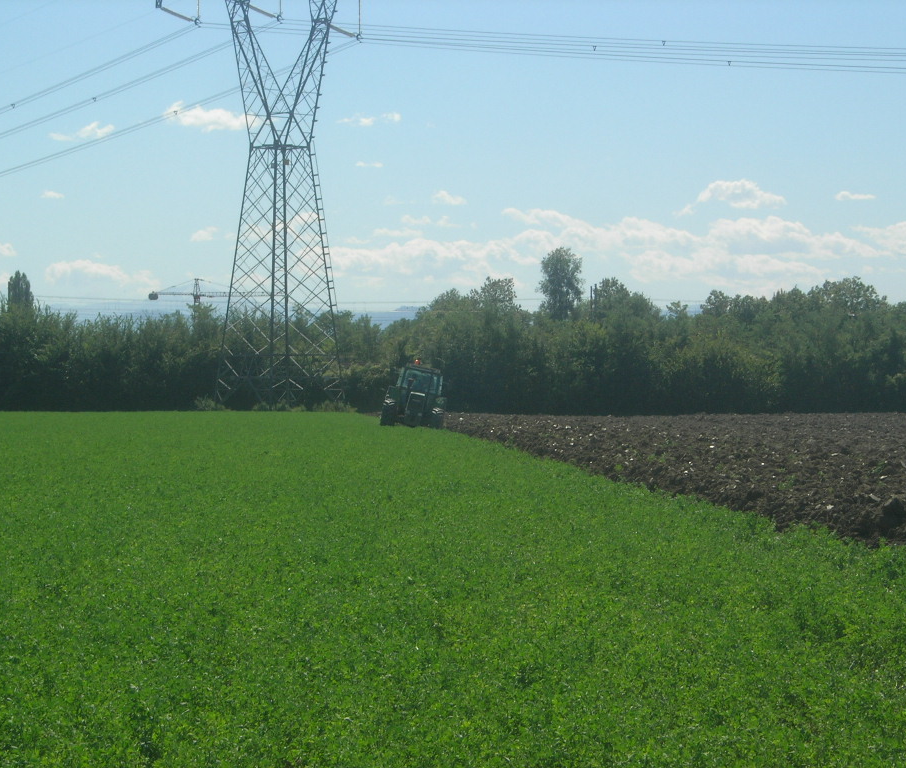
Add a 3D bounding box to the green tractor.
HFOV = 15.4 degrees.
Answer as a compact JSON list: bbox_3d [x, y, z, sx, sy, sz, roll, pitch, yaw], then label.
[{"bbox_3d":[-1.320,0.500,125.000,2.360,2.850,4.300,10,0,-2],"label":"green tractor"}]

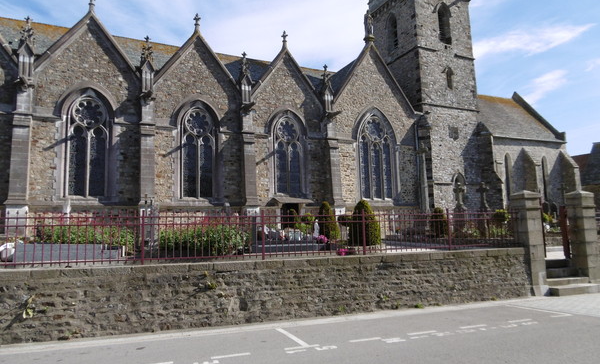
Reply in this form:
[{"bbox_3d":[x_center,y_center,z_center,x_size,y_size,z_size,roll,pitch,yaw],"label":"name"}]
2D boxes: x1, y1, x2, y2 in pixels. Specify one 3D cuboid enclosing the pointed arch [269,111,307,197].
[{"bbox_3d":[-0.646,-1.421,21.823,2.072,4.462,0.500,2,-7,-26],"label":"pointed arch"}]

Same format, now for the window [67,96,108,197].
[{"bbox_3d":[-9.126,-1.511,17.924,1.490,4.343,0.150,2,-7,-26],"label":"window"}]

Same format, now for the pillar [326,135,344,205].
[{"bbox_3d":[1.897,-0.461,24.075,0.775,4.096,0.800,2,-8,-26],"label":"pillar"}]

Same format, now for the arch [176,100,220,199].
[{"bbox_3d":[-4.853,-1.478,19.793,1.958,4.618,0.500,2,-7,-26],"label":"arch"}]

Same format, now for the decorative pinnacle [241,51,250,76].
[{"bbox_3d":[-2.777,-6.030,21.185,0.387,1.092,0.387,2,-7,-26],"label":"decorative pinnacle"}]

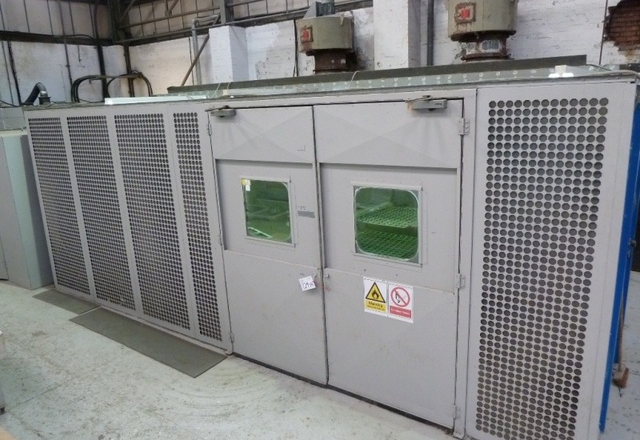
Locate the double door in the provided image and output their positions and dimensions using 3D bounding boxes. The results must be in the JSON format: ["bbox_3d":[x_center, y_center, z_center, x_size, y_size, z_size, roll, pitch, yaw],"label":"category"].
[{"bbox_3d":[0.009,0.221,2.834,1.706,1.789,0.060,7,17,34],"label":"double door"}]

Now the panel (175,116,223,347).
[{"bbox_3d":[-0.888,0.084,3.428,0.257,1.731,0.030,7,17,34],"label":"panel"}]

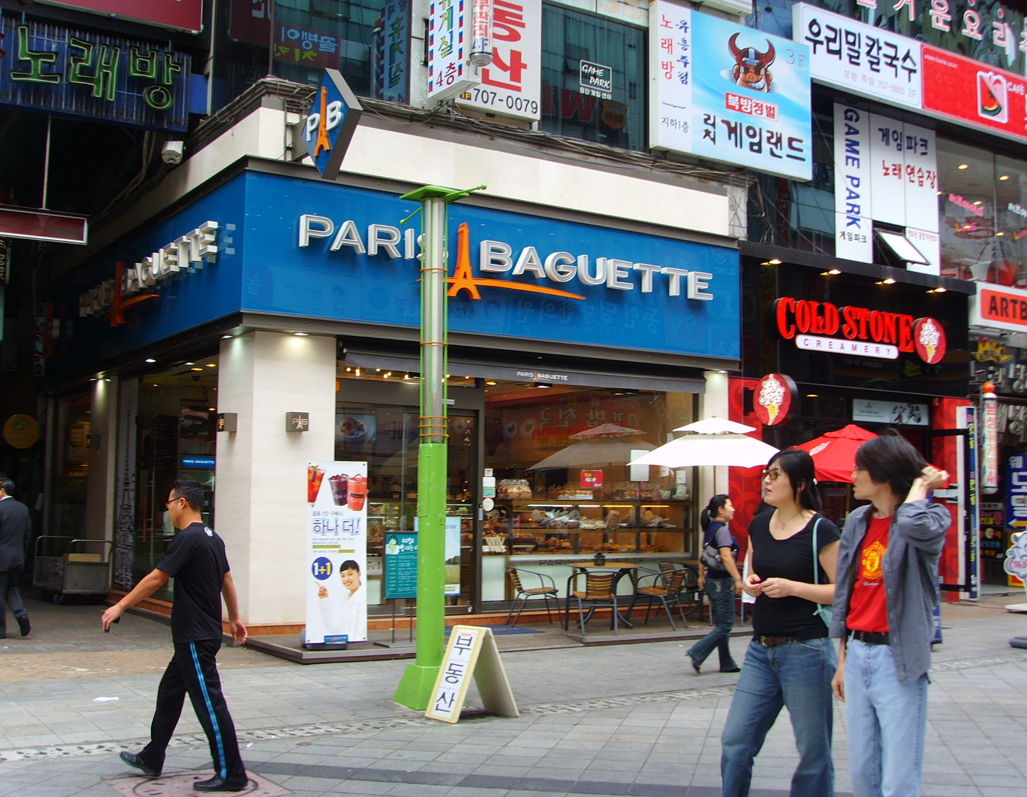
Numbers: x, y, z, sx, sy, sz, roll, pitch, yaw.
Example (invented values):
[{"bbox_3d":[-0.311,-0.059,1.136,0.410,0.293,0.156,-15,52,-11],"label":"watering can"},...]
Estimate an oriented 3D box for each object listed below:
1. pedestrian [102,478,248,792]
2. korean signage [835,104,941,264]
[{"bbox_3d":[-1.883,1.286,6.680,0.730,1.690,0.500,-1,-5,15],"label":"pedestrian"},{"bbox_3d":[6.166,-3.402,19.668,2.541,2.500,0.070,4,-6,-33],"label":"korean signage"}]

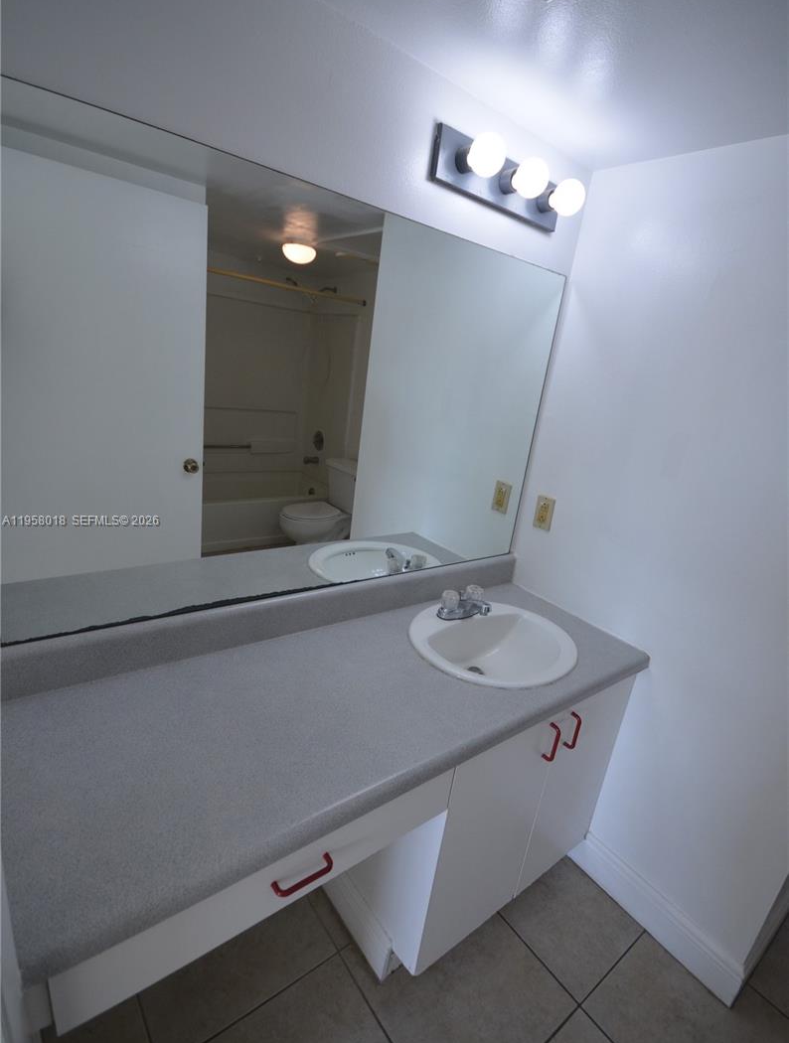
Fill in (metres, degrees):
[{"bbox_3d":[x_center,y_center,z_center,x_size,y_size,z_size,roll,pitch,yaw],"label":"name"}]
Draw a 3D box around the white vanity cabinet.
[{"bbox_3d":[0.225,0.760,1.567,0.761,0.804,0.534,-6,21,-37],"label":"white vanity cabinet"}]

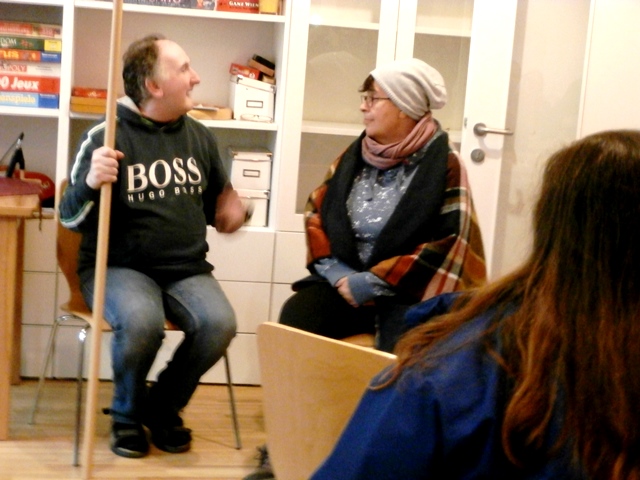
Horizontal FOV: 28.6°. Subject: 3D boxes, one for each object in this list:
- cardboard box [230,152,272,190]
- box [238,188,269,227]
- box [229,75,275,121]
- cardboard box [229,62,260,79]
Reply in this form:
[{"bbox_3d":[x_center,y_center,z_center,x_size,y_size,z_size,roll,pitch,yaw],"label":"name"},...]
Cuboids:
[{"bbox_3d":[-0.290,-0.295,5.149,0.157,0.147,0.255,3,10,-8],"label":"cardboard box"},{"bbox_3d":[-0.300,-0.151,5.174,0.157,0.147,0.255,3,10,-8],"label":"box"},{"bbox_3d":[-0.277,-0.575,5.152,0.162,0.164,0.258,3,10,-8],"label":"box"},{"bbox_3d":[-0.306,-0.682,5.089,0.116,0.037,0.120,15,8,-9],"label":"cardboard box"}]

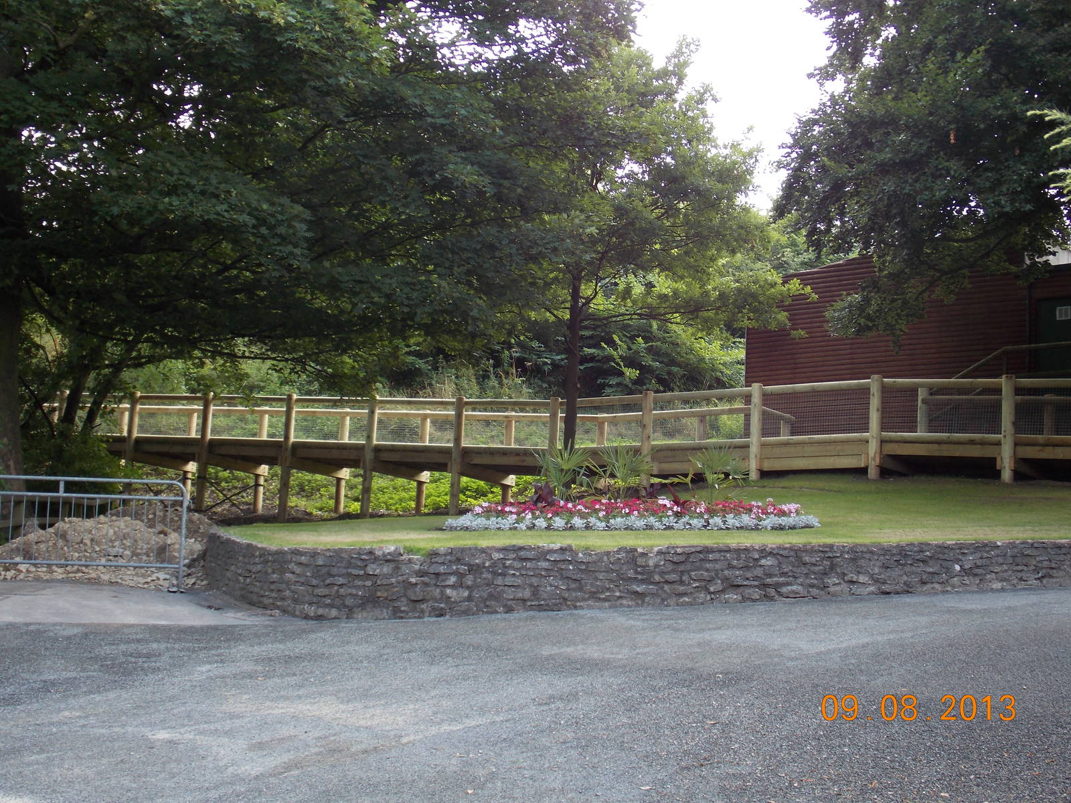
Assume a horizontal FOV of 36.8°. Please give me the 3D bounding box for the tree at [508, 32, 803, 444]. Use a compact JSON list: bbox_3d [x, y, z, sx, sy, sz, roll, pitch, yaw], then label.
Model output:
[{"bbox_3d":[1.405,-1.597,19.500,3.900,5.600,3.900,0,-1,0],"label":"tree"}]

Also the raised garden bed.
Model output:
[{"bbox_3d":[0.978,1.146,16.500,3.900,0.330,1.800,0,-1,0],"label":"raised garden bed"}]

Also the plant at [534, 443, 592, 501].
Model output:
[{"bbox_3d":[0.292,0.782,17.000,0.620,0.690,0.600,0,-1,0],"label":"plant"}]

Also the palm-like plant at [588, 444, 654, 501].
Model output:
[{"bbox_3d":[0.902,0.791,17.000,0.690,0.680,0.660,0,-1,0],"label":"palm-like plant"}]

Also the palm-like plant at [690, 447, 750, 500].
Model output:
[{"bbox_3d":[1.941,0.791,17.000,0.620,0.670,0.600,0,-1,0],"label":"palm-like plant"}]

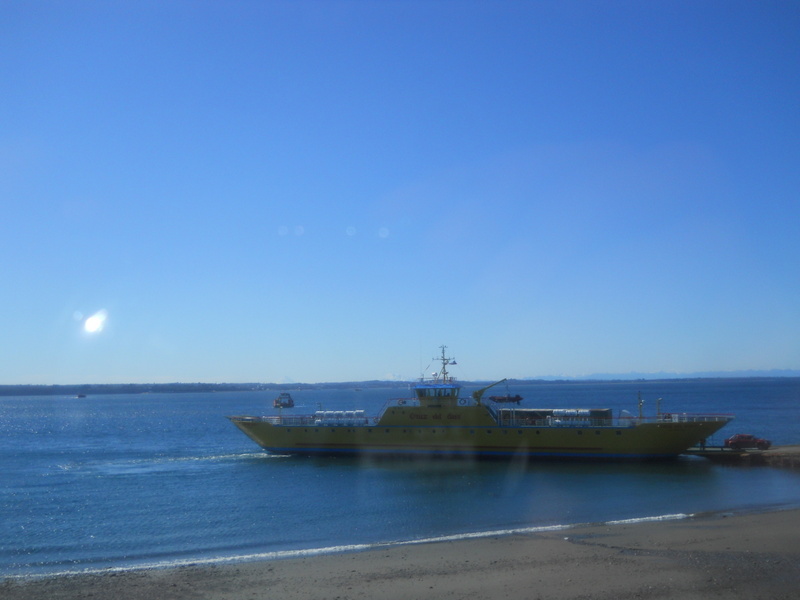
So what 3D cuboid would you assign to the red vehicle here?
[{"bbox_3d":[39.937,16.309,98.393,4.870,1.750,1.800,-4,-6,25],"label":"red vehicle"}]

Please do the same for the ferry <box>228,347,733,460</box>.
[{"bbox_3d":[8.012,13.348,113.690,68.100,14.410,14.000,-4,-6,25],"label":"ferry"}]

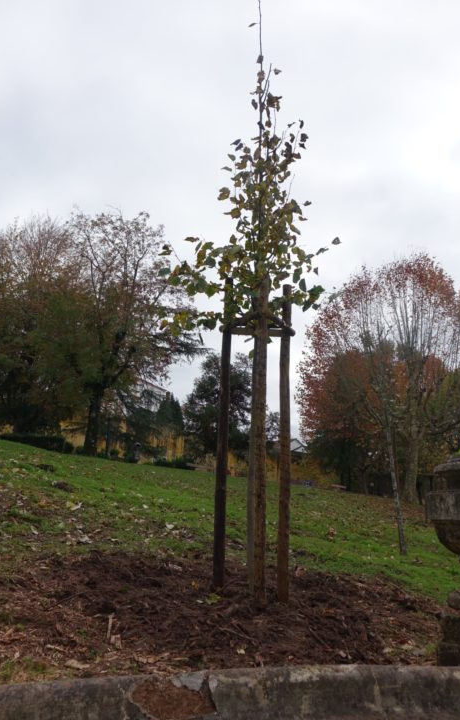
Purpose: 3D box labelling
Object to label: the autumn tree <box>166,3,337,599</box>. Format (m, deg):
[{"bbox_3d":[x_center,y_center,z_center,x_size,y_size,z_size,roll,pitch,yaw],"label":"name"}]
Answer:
[{"bbox_3d":[0.212,-0.805,4.584,1.350,5.307,1.300,1,-12,0],"label":"autumn tree"}]

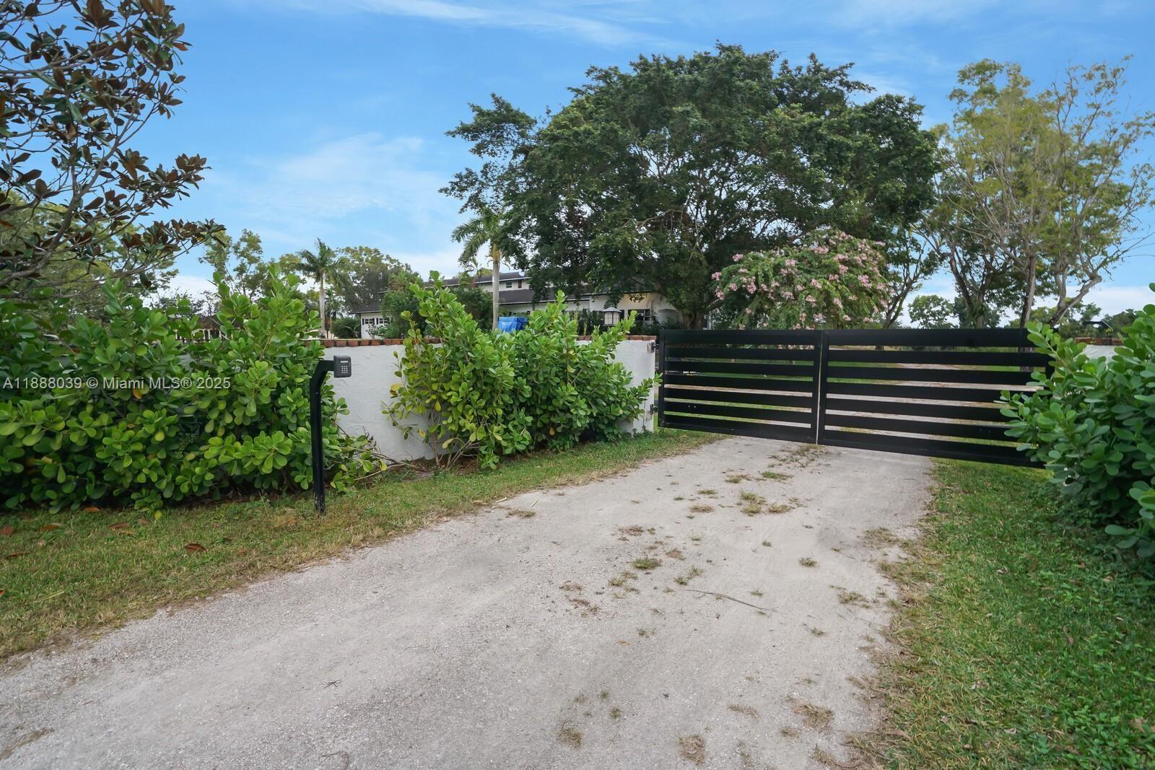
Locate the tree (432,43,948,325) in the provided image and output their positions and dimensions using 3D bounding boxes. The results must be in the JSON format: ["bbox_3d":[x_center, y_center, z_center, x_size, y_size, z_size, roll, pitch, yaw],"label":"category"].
[{"bbox_3d":[4.717,-7.609,21.297,19.500,12.800,17.500,1,6,12],"label":"tree"}]

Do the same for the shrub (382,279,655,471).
[{"bbox_3d":[-0.409,-0.128,5.108,2.814,1.760,1.023,-3,7,-27],"label":"shrub"}]

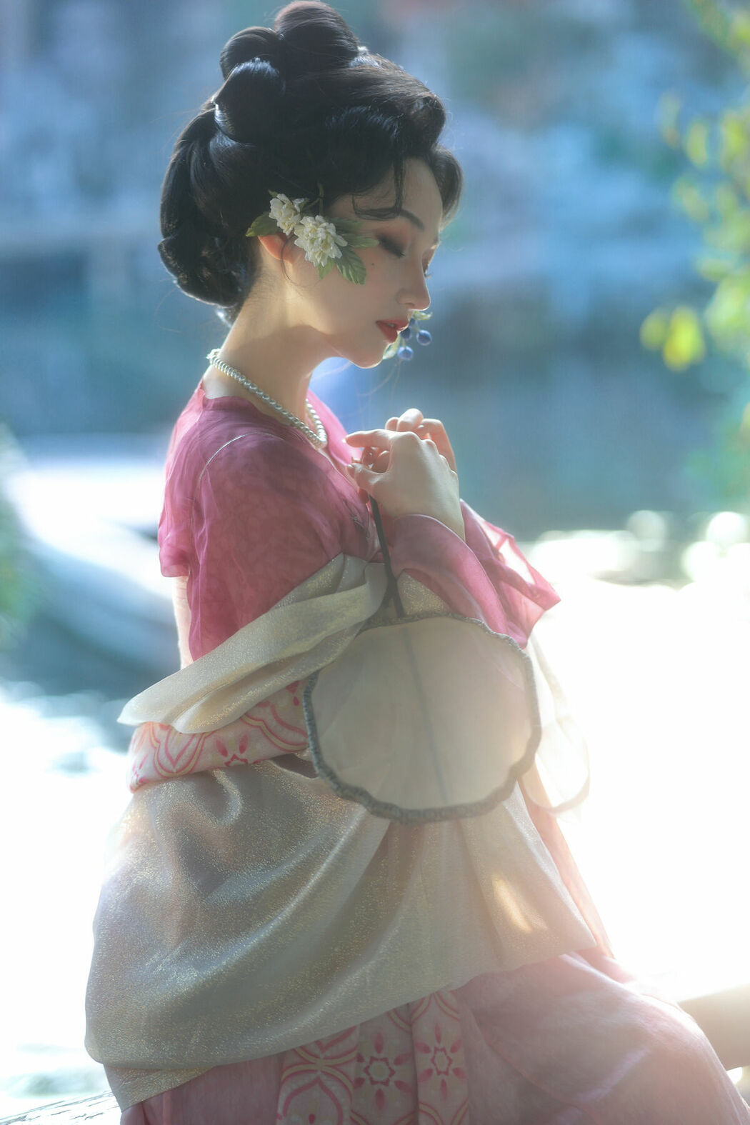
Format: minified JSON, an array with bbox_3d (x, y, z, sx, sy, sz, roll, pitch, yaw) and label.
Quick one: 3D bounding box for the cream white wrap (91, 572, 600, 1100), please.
[{"bbox_3d":[-0.032,0.230,2.330,0.390,0.465,0.420,2,6,21],"label":"cream white wrap"}]

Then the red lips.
[{"bbox_3d":[0.018,-0.201,2.300,0.020,0.021,0.046,26,3,22],"label":"red lips"}]

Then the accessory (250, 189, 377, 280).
[{"bbox_3d":[-0.054,-0.278,2.260,0.112,0.072,0.042,21,0,19],"label":"accessory"}]

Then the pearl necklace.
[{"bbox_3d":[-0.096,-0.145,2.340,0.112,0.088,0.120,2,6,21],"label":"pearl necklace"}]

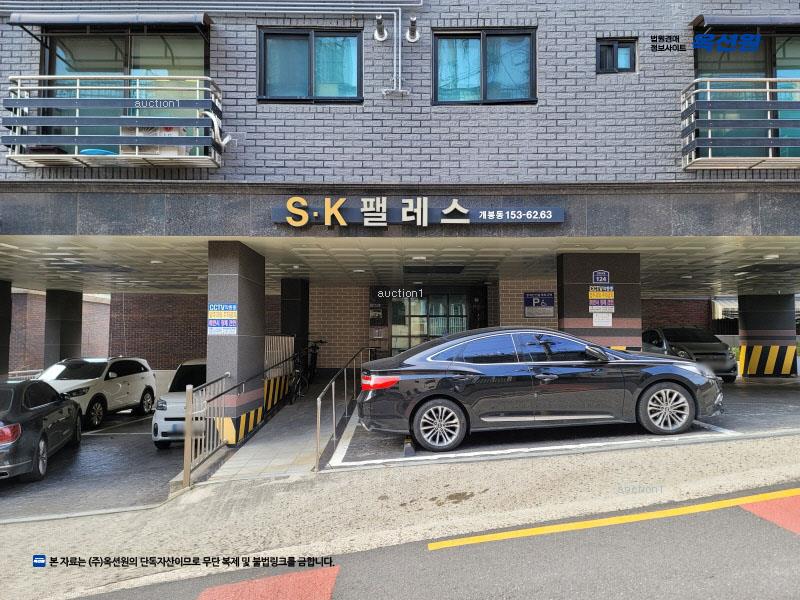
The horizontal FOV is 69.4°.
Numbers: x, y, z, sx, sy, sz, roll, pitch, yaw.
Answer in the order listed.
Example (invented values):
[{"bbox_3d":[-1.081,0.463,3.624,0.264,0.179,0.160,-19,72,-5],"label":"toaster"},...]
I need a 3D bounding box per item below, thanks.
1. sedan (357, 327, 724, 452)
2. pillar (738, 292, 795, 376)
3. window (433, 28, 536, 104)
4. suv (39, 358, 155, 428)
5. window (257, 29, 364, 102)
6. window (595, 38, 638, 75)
[{"bbox_3d":[1.835,1.121,8.190,4.920,1.470,1.860,-4,-3,1],"label":"sedan"},{"bbox_3d":[11.254,1.091,17.692,1.499,2.474,0.450,0,-4,0],"label":"pillar"},{"bbox_3d":[1.242,-3.386,8.466,1.509,1.127,0.120,0,-4,0],"label":"window"},{"bbox_3d":[-8.270,2.400,15.550,1.890,1.690,4.780,0,-4,0],"label":"suv"},{"bbox_3d":[-1.300,-3.411,8.468,1.524,1.108,0.120,0,-4,0],"label":"window"},{"bbox_3d":[3.156,-3.544,8.476,0.587,0.540,0.120,0,-4,0],"label":"window"}]

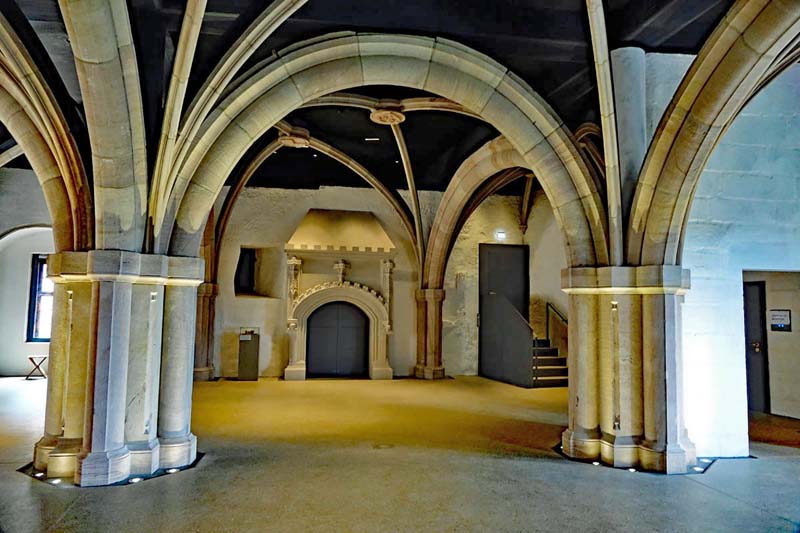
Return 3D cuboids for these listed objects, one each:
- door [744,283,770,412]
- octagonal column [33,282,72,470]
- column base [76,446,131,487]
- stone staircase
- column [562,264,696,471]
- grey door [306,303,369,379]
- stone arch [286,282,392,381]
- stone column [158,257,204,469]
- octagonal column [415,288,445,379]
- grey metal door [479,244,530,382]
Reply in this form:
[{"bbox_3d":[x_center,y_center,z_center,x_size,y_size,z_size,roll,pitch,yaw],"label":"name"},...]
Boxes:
[{"bbox_3d":[5.628,1.290,8.828,0.100,2.060,0.960,3,-5,-22],"label":"door"},{"bbox_3d":[-3.213,1.022,5.177,0.430,1.760,0.430,2,-5,-17],"label":"octagonal column"},{"bbox_3d":[-2.654,1.747,4.752,0.490,0.270,0.450,2,-5,-17],"label":"column base"},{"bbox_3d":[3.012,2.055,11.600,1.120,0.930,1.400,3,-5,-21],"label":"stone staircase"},{"bbox_3d":[2.496,1.052,5.906,1.270,2.030,1.270,2,-5,-17],"label":"column"},{"bbox_3d":[-1.321,1.612,11.668,1.370,1.660,0.280,2,-5,-12],"label":"grey door"},{"bbox_3d":[-1.287,1.394,11.695,2.270,2.100,0.420,2,-5,-12],"label":"stone arch"},{"bbox_3d":[-2.268,0.928,5.350,0.470,2.010,0.470,2,-5,-17],"label":"stone column"},{"bbox_3d":[0.661,1.507,11.900,0.640,1.980,0.580,2,-5,-14],"label":"octagonal column"},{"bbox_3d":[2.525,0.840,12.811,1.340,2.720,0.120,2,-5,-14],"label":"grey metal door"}]

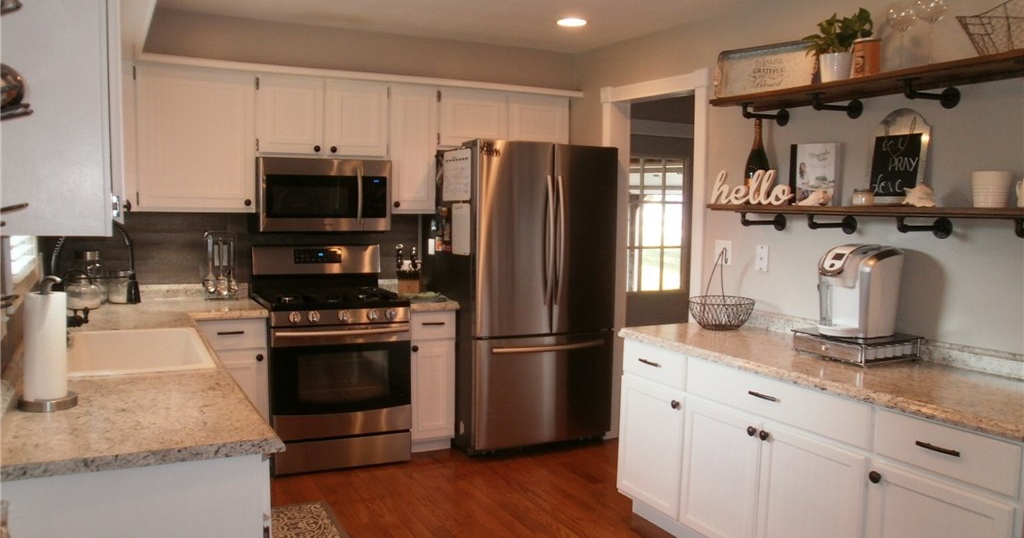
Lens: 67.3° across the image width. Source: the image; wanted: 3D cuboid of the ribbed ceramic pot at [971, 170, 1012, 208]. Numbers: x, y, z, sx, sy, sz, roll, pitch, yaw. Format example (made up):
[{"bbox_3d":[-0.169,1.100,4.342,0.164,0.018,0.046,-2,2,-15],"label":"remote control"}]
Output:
[{"bbox_3d":[1.600,-0.262,2.571,0.126,0.121,0.126,-1,5,-27],"label":"ribbed ceramic pot"}]

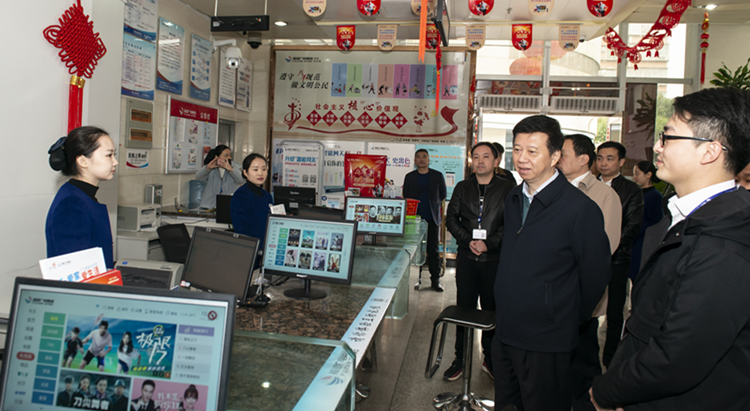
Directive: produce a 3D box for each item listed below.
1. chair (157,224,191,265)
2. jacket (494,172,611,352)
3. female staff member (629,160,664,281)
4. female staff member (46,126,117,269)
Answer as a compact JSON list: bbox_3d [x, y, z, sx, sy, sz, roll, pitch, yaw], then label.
[{"bbox_3d":[-1.463,0.643,4.228,0.580,0.920,0.580,3,5,9],"label":"chair"},{"bbox_3d":[0.670,0.214,1.909,0.310,0.690,0.500,0,6,-31],"label":"jacket"},{"bbox_3d":[2.391,0.424,4.515,0.320,1.640,0.450,1,5,-18],"label":"female staff member"},{"bbox_3d":[-1.225,0.490,2.110,0.310,1.620,0.440,3,4,7],"label":"female staff member"}]

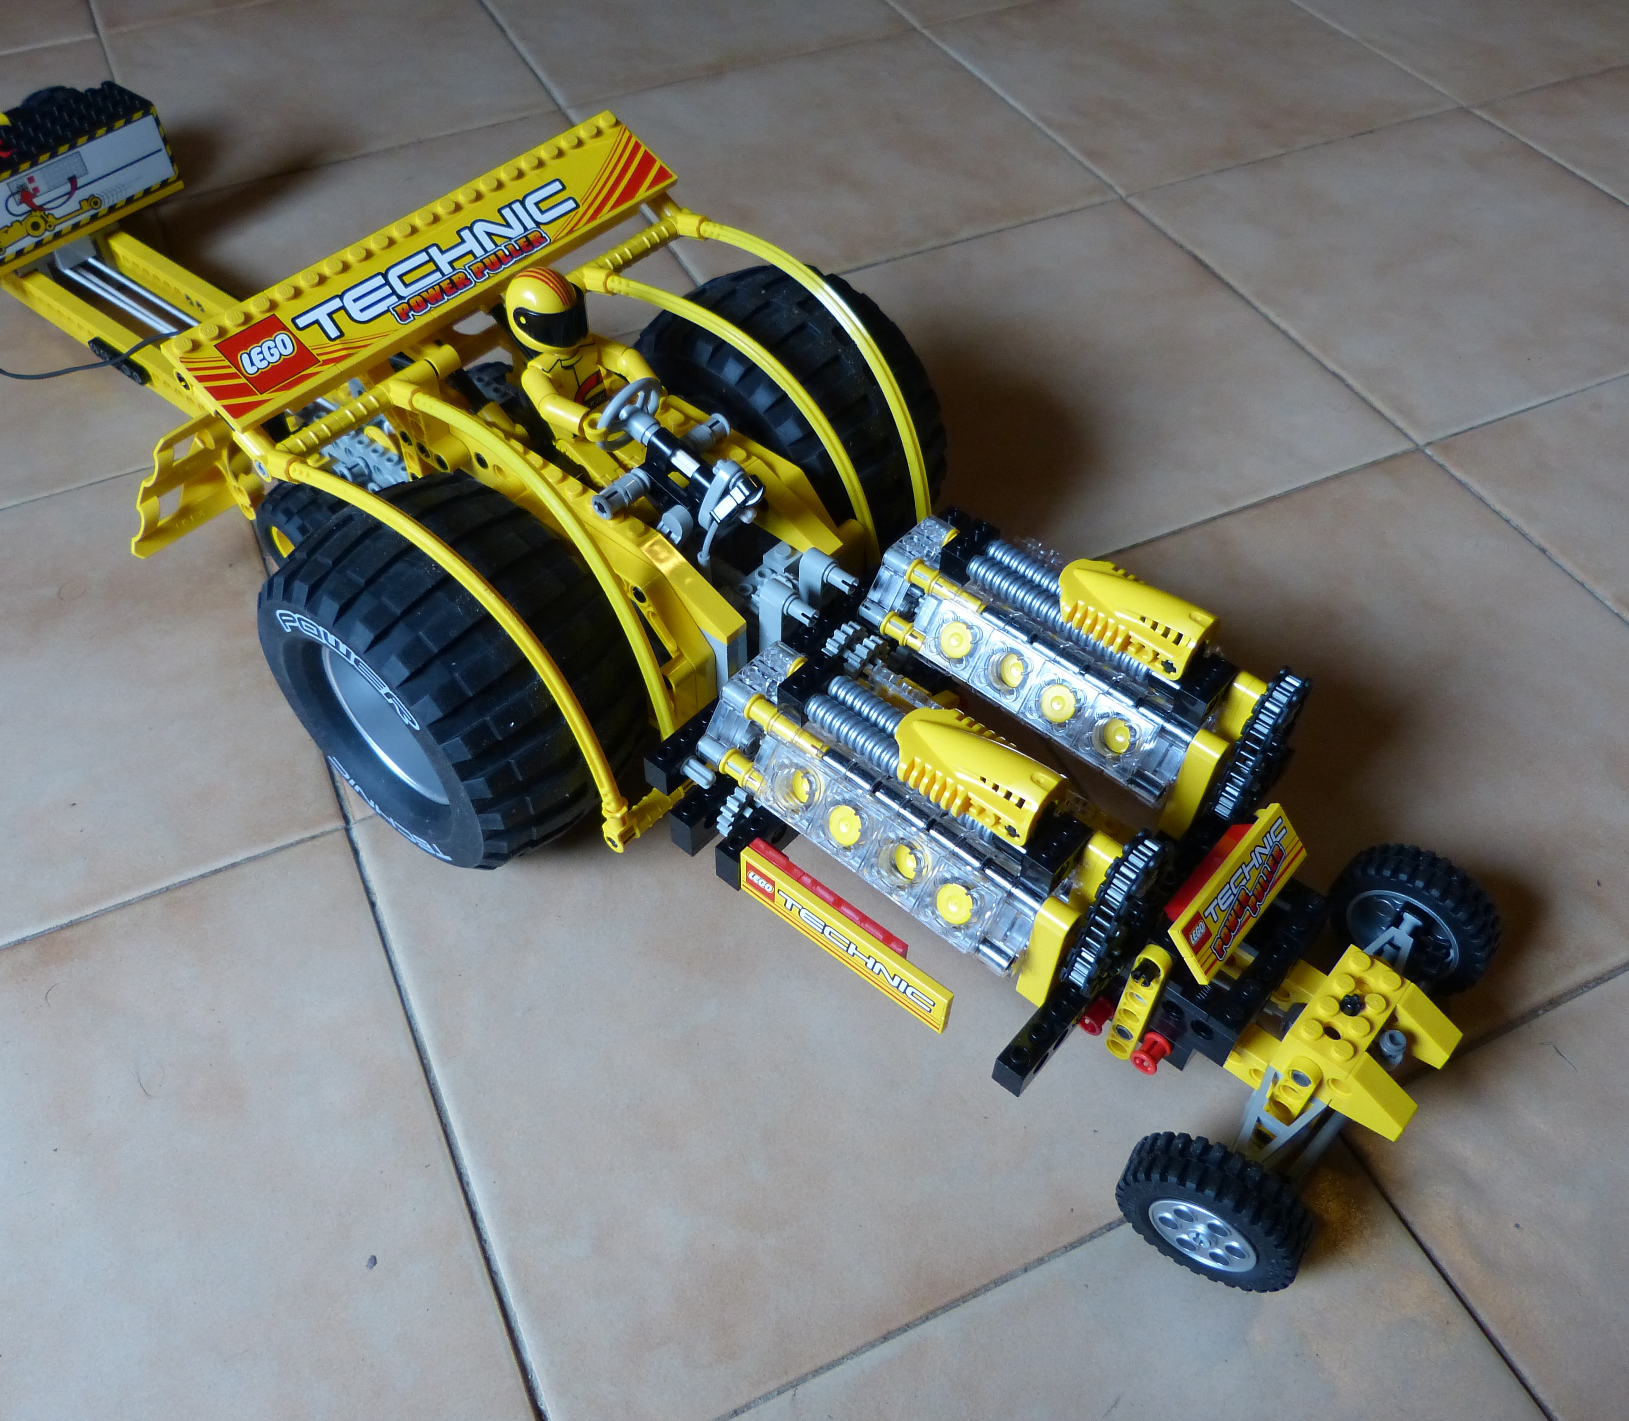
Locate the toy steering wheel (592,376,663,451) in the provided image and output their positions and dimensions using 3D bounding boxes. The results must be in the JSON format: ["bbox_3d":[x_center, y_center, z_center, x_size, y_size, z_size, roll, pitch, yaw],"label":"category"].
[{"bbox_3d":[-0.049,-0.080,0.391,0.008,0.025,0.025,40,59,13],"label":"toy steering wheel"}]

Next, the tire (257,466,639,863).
[{"bbox_3d":[-0.101,-0.010,0.403,0.108,0.108,0.061,32,57,26],"label":"tire"}]

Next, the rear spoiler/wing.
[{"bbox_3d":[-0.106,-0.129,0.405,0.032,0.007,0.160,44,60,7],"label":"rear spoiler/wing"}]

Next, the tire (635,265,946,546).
[{"bbox_3d":[-0.012,-0.089,0.470,0.108,0.108,0.061,32,57,26],"label":"tire"}]

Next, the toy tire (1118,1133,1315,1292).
[{"bbox_3d":[0.093,0.117,0.331,0.043,0.043,0.015,25,54,21],"label":"toy tire"}]

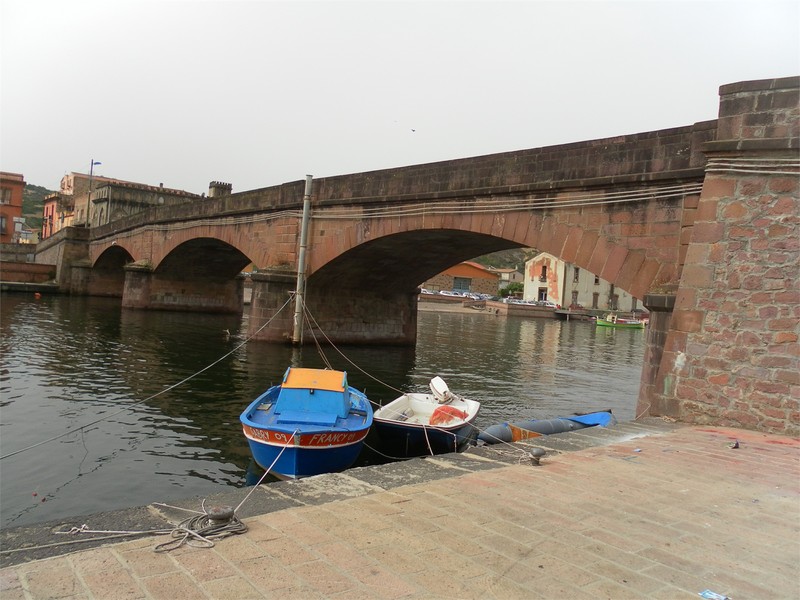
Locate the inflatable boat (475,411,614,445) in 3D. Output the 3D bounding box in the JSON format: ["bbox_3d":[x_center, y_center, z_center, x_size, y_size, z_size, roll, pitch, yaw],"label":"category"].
[{"bbox_3d":[2.478,2.217,11.524,3.900,0.470,1.100,3,1,-44],"label":"inflatable boat"}]

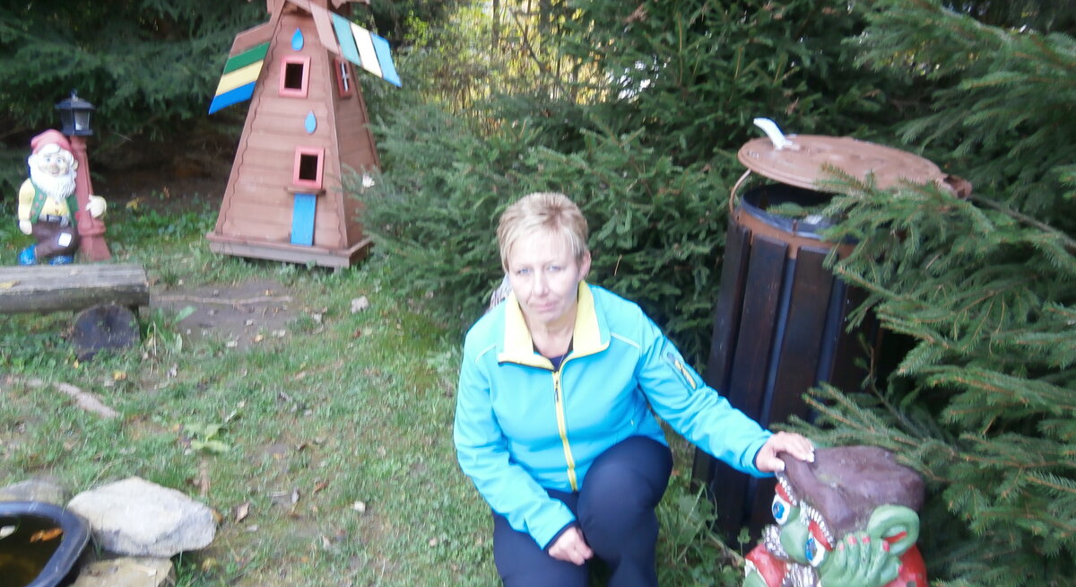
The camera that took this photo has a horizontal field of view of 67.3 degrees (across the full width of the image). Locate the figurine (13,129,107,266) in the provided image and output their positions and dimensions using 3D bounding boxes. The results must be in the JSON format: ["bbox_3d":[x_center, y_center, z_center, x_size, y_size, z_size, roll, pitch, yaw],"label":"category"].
[{"bbox_3d":[-2.236,-0.457,3.799,0.380,0.640,0.300,-8,24,-23],"label":"figurine"}]

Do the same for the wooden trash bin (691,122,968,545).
[{"bbox_3d":[0.691,0.113,2.100,0.470,1.010,0.470,2,22,0],"label":"wooden trash bin"}]

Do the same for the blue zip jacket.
[{"bbox_3d":[0.141,0.218,1.811,0.630,0.570,0.460,2,22,0],"label":"blue zip jacket"}]

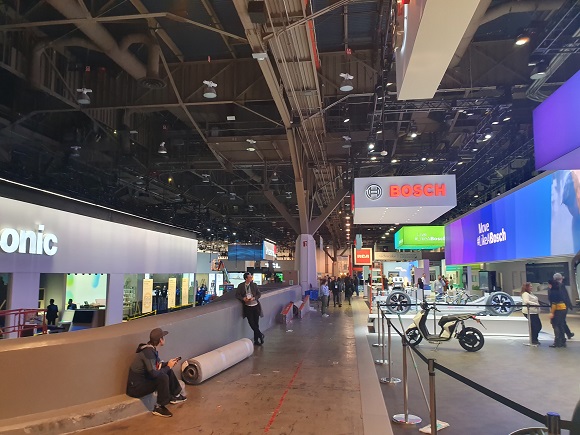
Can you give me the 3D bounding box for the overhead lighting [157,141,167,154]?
[{"bbox_3d":[-8.500,-4.668,29.194,0.580,0.680,0.580,-1,-7,8],"label":"overhead lighting"}]

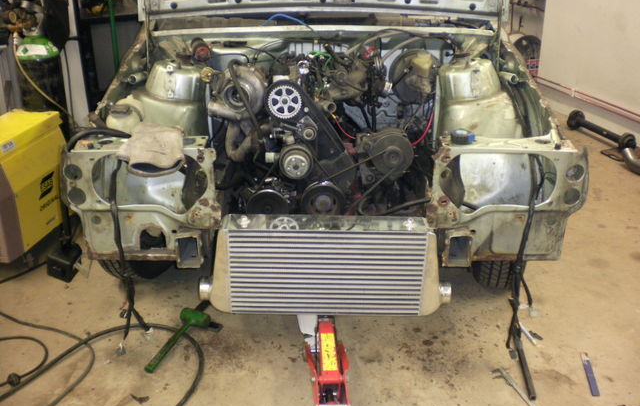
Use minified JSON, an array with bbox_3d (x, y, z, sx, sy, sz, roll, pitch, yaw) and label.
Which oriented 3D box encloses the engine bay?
[{"bbox_3d":[-0.020,-0.300,2.360,1.330,0.520,0.880,0,23,0],"label":"engine bay"}]

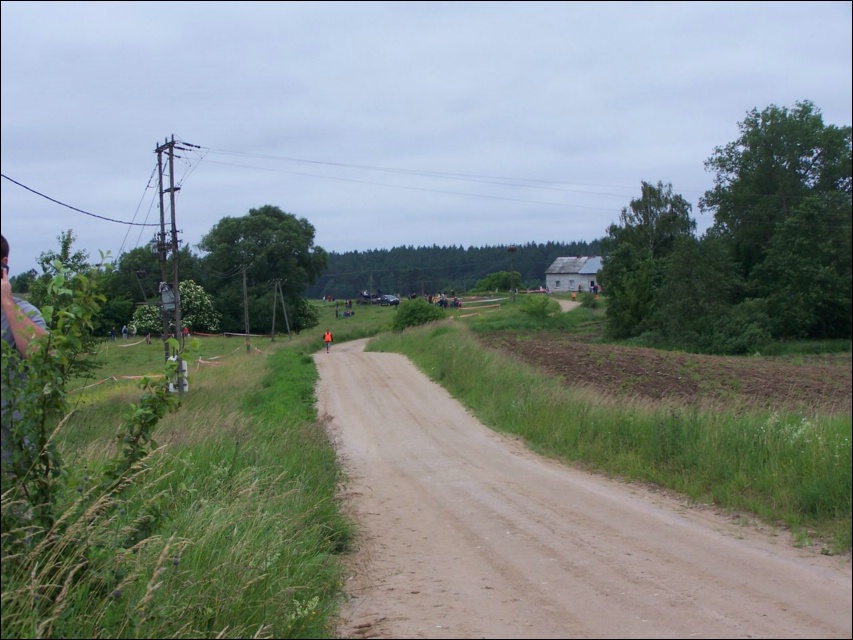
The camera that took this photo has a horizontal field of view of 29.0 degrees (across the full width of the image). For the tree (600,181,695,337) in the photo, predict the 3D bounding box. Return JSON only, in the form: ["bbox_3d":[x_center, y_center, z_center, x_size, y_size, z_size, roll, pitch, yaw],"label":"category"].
[{"bbox_3d":[19.139,-5.326,143.000,8.000,13.400,8.000,-2,1,0],"label":"tree"}]

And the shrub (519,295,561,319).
[{"bbox_3d":[12.729,-1.521,186.000,4.700,2.700,4.300,-2,1,0],"label":"shrub"}]

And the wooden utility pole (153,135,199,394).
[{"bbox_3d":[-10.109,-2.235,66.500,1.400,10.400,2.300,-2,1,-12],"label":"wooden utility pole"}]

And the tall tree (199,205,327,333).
[{"bbox_3d":[-25.029,-7.860,252.000,19.200,19.300,18.000,-2,1,0],"label":"tall tree"}]

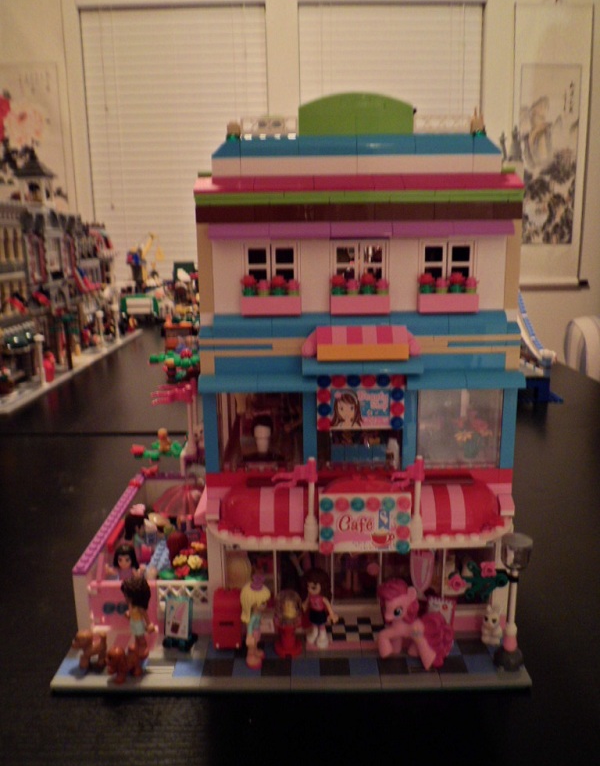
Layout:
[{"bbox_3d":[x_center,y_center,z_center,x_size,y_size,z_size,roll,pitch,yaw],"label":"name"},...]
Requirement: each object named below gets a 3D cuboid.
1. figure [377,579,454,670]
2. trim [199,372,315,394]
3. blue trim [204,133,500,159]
[{"bbox_3d":[0.063,0.131,0.342,0.041,0.049,0.020,-1,11,0],"label":"figure"},{"bbox_3d":[-0.023,0.000,0.342,0.064,0.010,0.014,-1,9,0],"label":"trim"},{"bbox_3d":[0.032,-0.131,0.347,0.160,0.010,0.016,-1,8,0],"label":"blue trim"}]

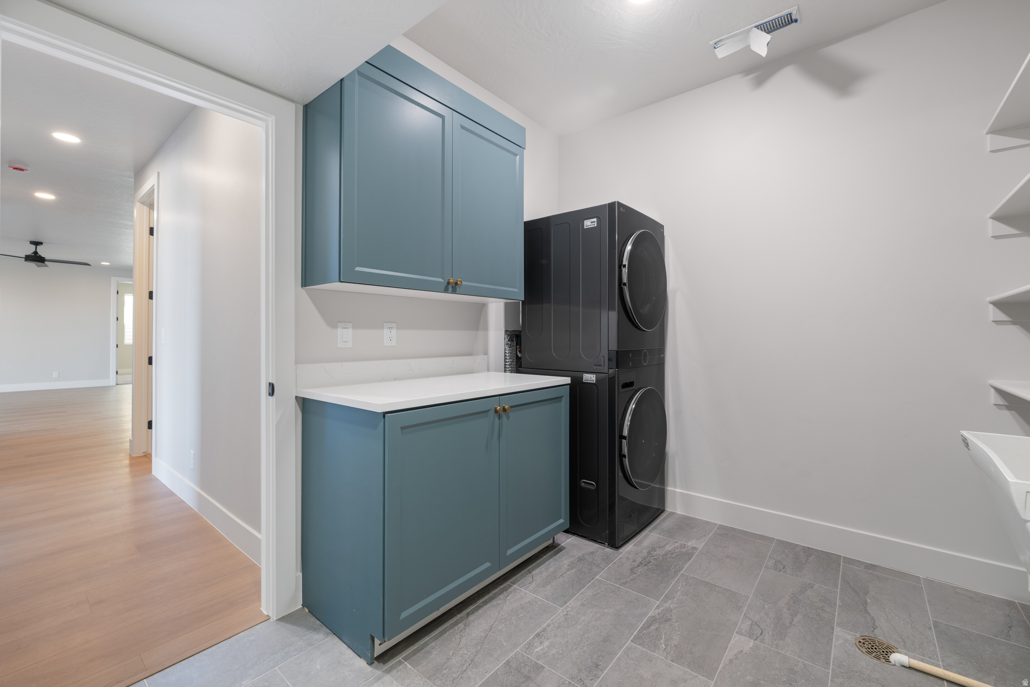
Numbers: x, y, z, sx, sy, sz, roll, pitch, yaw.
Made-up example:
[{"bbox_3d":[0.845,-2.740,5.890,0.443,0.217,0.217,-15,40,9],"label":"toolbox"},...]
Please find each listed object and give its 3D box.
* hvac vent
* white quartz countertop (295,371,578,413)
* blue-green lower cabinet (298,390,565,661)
[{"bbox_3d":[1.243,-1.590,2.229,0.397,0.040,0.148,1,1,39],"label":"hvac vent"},{"bbox_3d":[-0.307,0.203,2.058,0.616,0.031,1.172,1,1,39],"label":"white quartz countertop"},{"bbox_3d":[-0.305,0.667,2.065,0.624,0.897,1.135,1,1,39],"label":"blue-green lower cabinet"}]

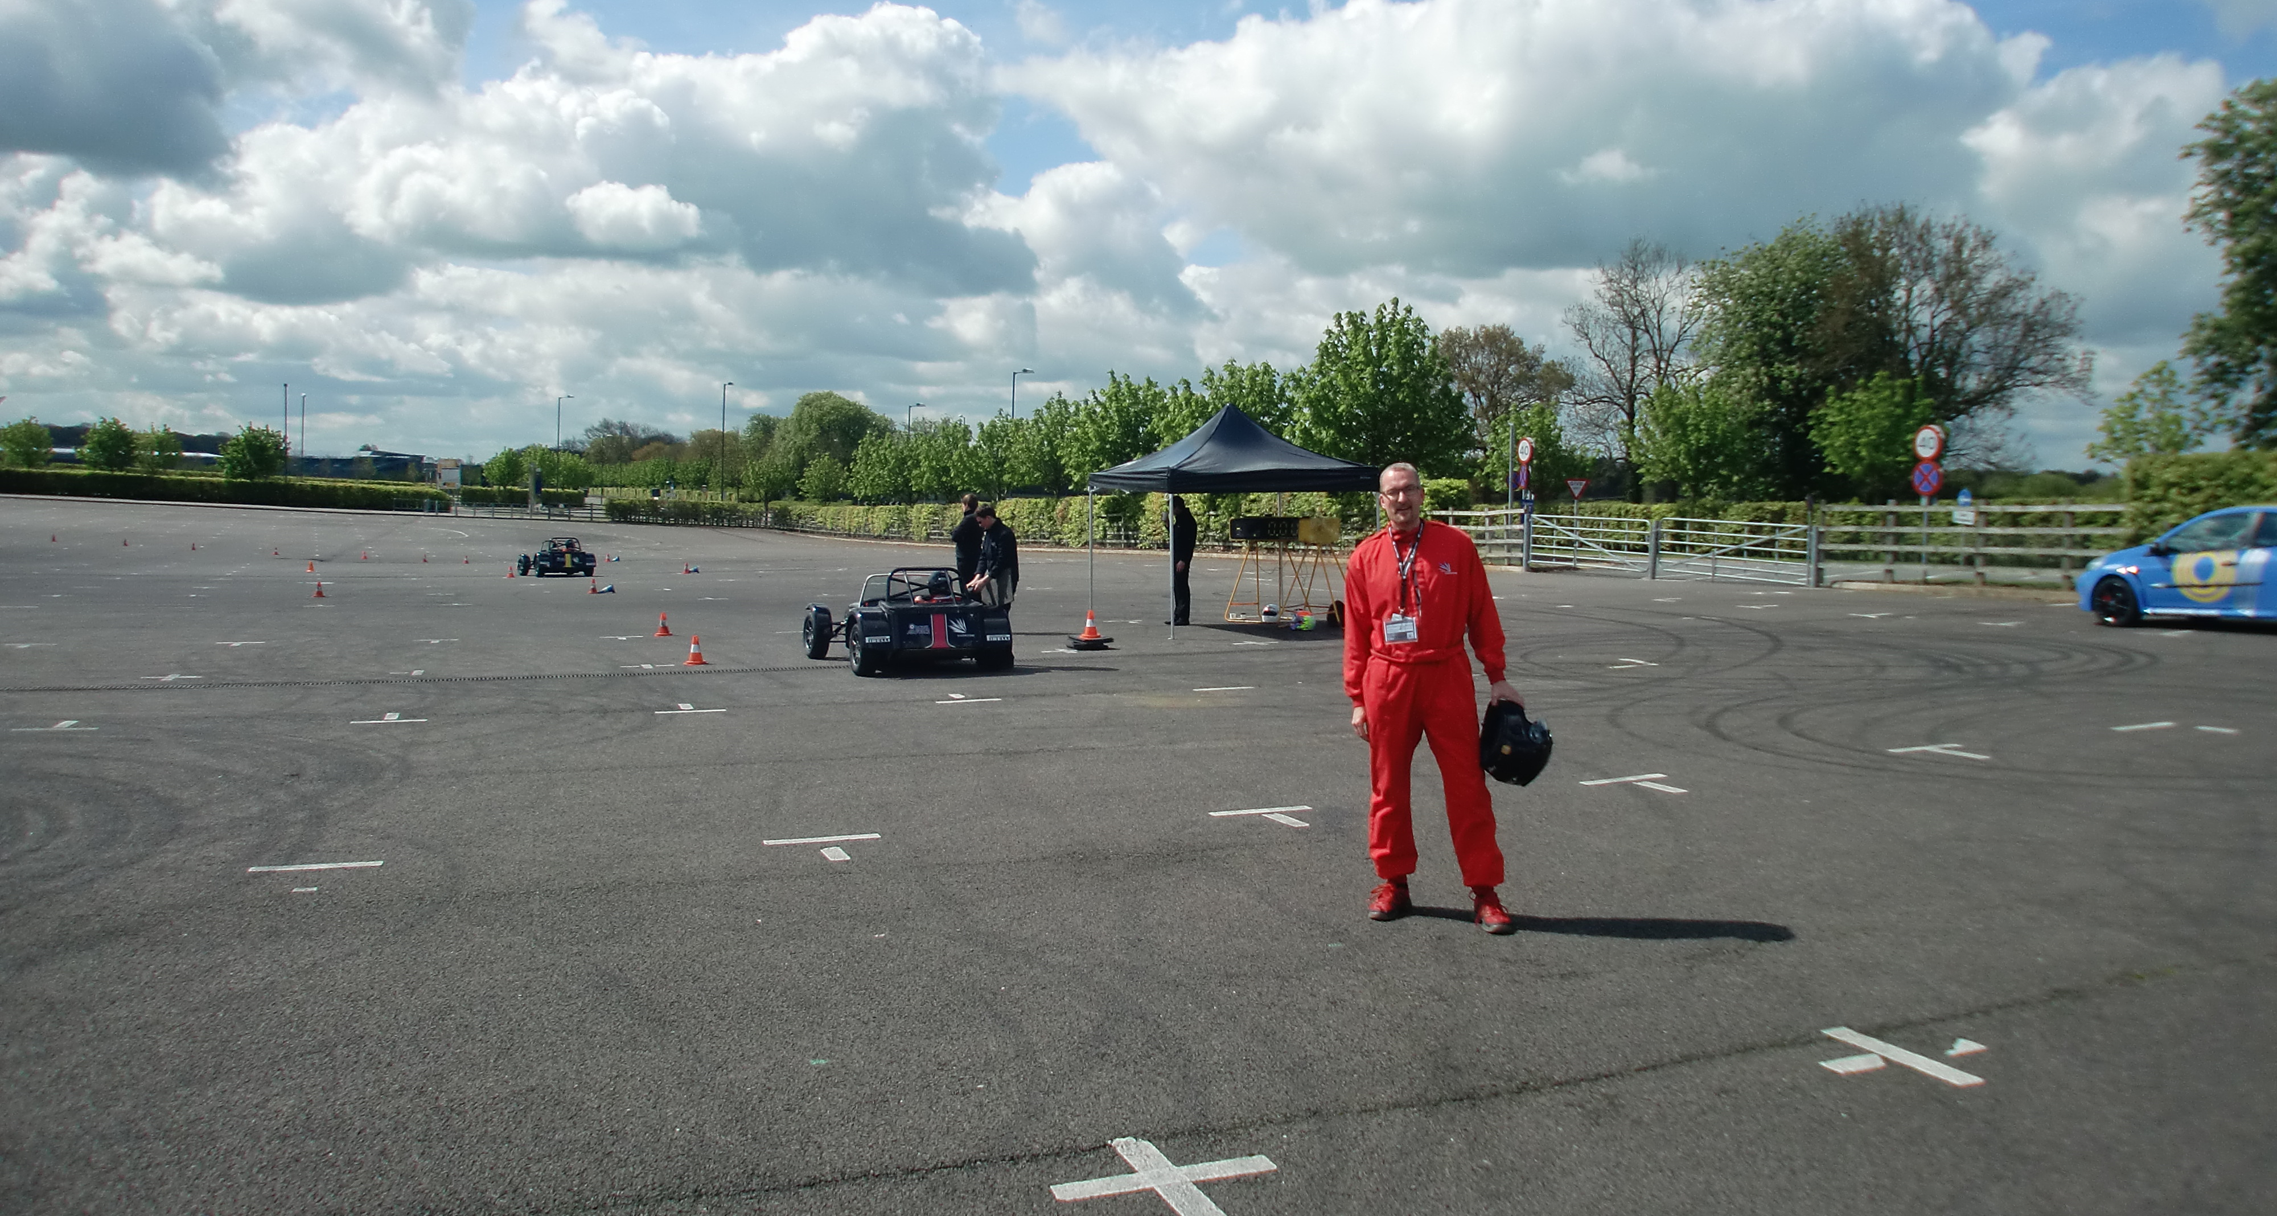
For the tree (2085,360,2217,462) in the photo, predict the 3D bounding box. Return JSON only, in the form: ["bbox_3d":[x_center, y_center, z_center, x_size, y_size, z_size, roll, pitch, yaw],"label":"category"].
[{"bbox_3d":[23.062,-3.347,39.000,2.700,4.625,2.700,0,3,0],"label":"tree"}]

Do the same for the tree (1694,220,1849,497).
[{"bbox_3d":[25.074,-9.018,68.000,6.600,12.873,6.600,0,3,0],"label":"tree"}]

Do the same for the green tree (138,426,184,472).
[{"bbox_3d":[-73.160,-11.650,128.000,3.400,4.200,3.300,0,3,0],"label":"green tree"}]

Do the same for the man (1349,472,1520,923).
[{"bbox_3d":[1.173,0.334,6.900,0.700,1.810,0.420,1,3,12],"label":"man"}]

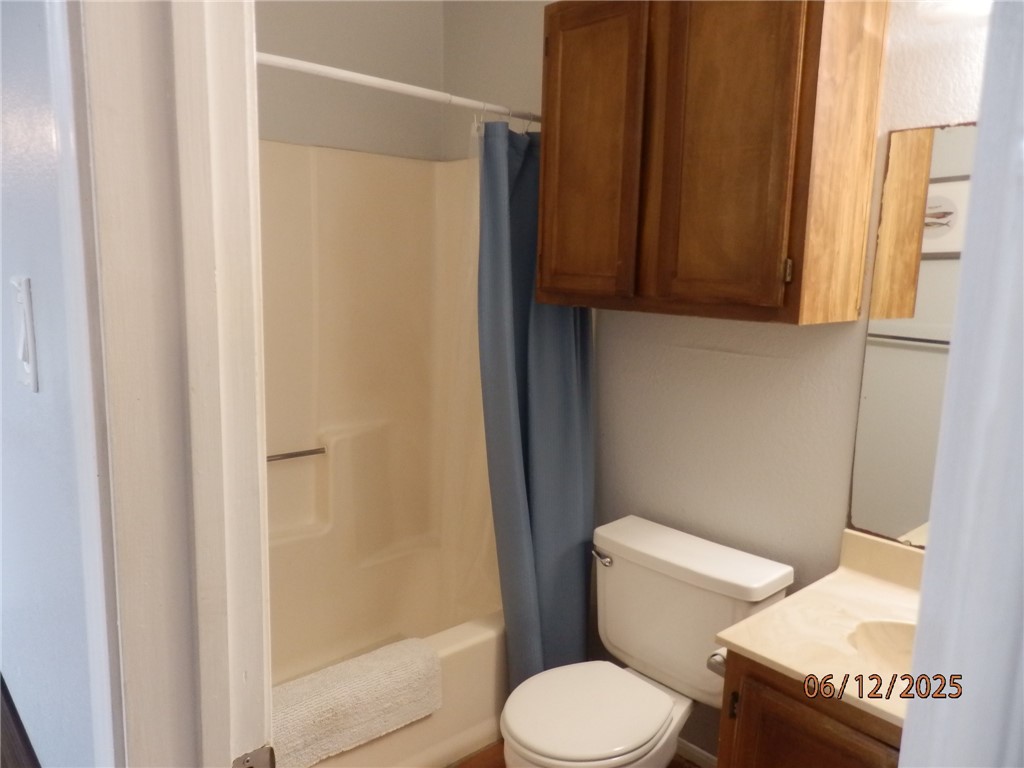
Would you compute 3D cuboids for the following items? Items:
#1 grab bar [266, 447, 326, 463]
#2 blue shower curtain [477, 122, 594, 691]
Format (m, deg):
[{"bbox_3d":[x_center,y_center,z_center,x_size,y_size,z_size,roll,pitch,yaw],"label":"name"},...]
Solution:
[{"bbox_3d":[-0.841,0.261,2.528,0.440,0.021,0.025,-6,12,-42],"label":"grab bar"},{"bbox_3d":[0.090,0.170,2.220,0.430,1.790,0.130,-6,12,-42],"label":"blue shower curtain"}]

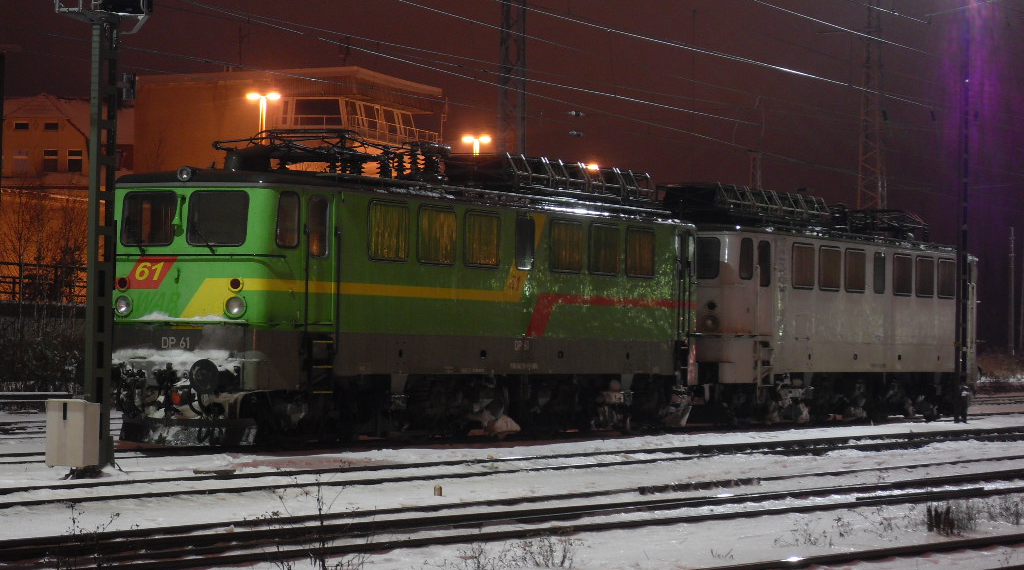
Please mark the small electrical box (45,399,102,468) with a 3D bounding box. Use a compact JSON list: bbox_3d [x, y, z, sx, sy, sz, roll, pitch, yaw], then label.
[{"bbox_3d":[-4.739,1.590,32.646,0.480,0.690,0.300,0,-1,26],"label":"small electrical box"}]

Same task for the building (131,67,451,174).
[{"bbox_3d":[-11.617,-3.154,157.645,12.328,15.128,12.230,1,-1,19],"label":"building"}]

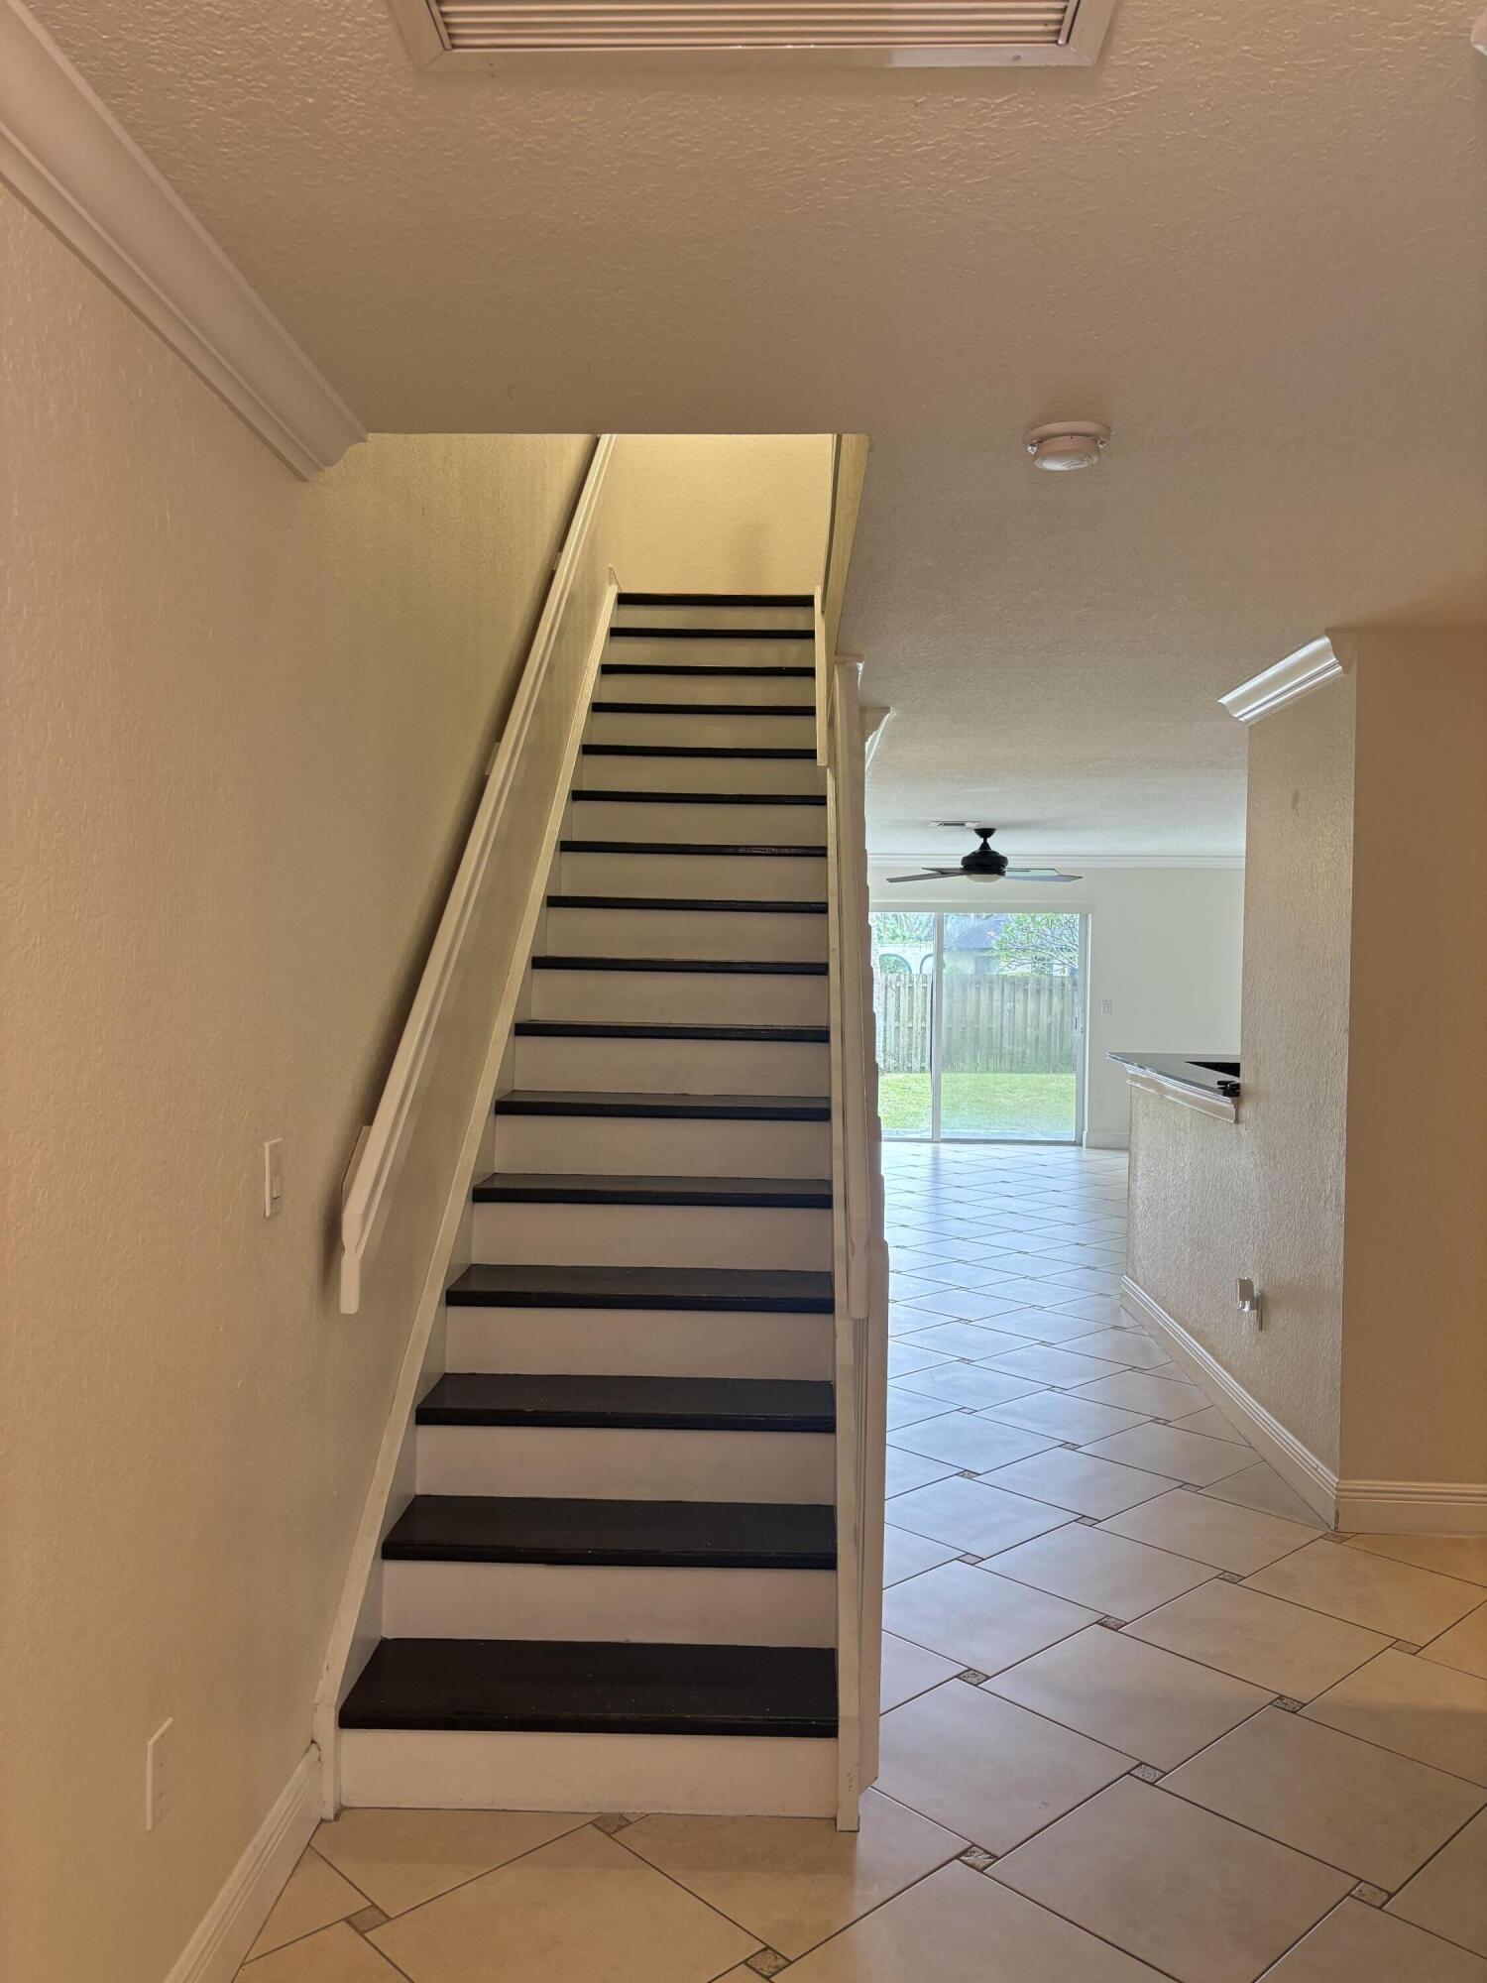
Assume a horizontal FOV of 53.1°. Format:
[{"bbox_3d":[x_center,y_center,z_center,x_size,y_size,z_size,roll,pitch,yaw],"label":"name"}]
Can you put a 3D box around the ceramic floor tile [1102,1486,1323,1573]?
[{"bbox_3d":[1.261,1.463,4.036,0.447,0.010,0.447,0,2,-43],"label":"ceramic floor tile"}]

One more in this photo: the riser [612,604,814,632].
[{"bbox_3d":[-0.118,-1.594,6.473,0.851,0.165,0.022,1,1,2],"label":"riser"}]

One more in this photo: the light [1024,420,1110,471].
[{"bbox_3d":[0.567,-0.951,2.610,0.147,0.043,0.147,1,1,0],"label":"light"}]

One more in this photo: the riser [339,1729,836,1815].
[{"bbox_3d":[-0.273,1.395,2.676,0.883,0.152,0.020,1,1,0],"label":"riser"}]

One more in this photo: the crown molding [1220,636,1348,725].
[{"bbox_3d":[1.648,-0.942,4.575,0.083,0.108,1.050,1,1,2],"label":"crown molding"}]

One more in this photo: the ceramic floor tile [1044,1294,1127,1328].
[{"bbox_3d":[1.651,1.431,6.667,0.454,0.010,0.454,0,2,-43],"label":"ceramic floor tile"}]

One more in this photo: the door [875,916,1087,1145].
[{"bbox_3d":[1.704,0.293,12.810,2.520,2.030,0.100,1,1,2],"label":"door"}]

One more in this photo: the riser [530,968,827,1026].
[{"bbox_3d":[-0.188,0.018,4.427,0.883,0.152,0.020,1,1,0],"label":"riser"}]

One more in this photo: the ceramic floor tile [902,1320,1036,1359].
[{"bbox_3d":[0.894,1.409,5.988,0.448,0.012,0.448,0,2,-43],"label":"ceramic floor tile"}]

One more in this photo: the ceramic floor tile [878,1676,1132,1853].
[{"bbox_3d":[0.451,1.498,2.899,0.454,0.010,0.454,0,2,-43],"label":"ceramic floor tile"}]

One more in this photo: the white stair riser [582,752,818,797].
[{"bbox_3d":[-0.146,-0.766,5.398,0.872,0.159,0.019,1,1,2],"label":"white stair riser"}]

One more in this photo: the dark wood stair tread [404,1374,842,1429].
[{"bbox_3d":[-0.245,0.903,3.272,0.883,0.035,0.259,1,1,2],"label":"dark wood stair tread"}]

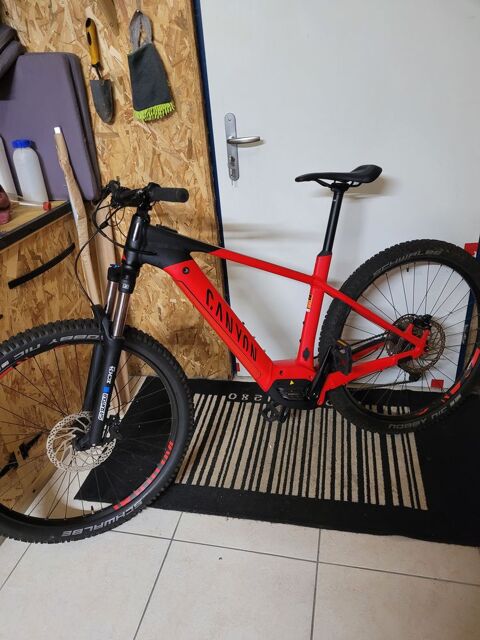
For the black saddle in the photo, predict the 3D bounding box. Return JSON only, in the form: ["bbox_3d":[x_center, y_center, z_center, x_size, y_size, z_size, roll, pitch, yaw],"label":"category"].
[{"bbox_3d":[0.294,-0.427,1.427,0.272,0.065,0.143,-9,21,-16],"label":"black saddle"}]

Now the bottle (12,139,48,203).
[{"bbox_3d":[-0.792,-0.550,1.797,0.094,0.226,0.094,2,29,13],"label":"bottle"}]

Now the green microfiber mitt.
[{"bbox_3d":[-0.318,-0.860,1.642,0.160,0.334,0.045,2,29,13],"label":"green microfiber mitt"}]

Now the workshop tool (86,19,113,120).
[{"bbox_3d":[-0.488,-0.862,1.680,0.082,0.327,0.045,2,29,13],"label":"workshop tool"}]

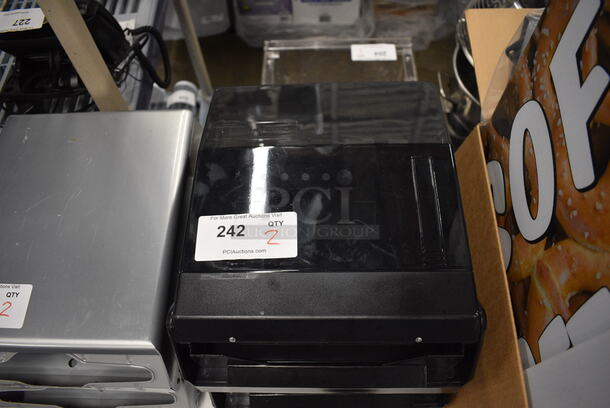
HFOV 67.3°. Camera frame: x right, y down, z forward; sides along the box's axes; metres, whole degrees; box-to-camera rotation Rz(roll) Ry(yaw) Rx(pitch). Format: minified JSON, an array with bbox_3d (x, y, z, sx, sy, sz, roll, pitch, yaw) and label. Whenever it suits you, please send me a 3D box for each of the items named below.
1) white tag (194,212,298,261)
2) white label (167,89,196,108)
[{"bbox_3d":[-0.058,0.033,0.460,0.102,0.003,0.051,-3,60,1],"label":"white tag"},{"bbox_3d":[-0.387,-0.324,1.421,0.086,0.026,0.055,-3,56,0],"label":"white label"}]

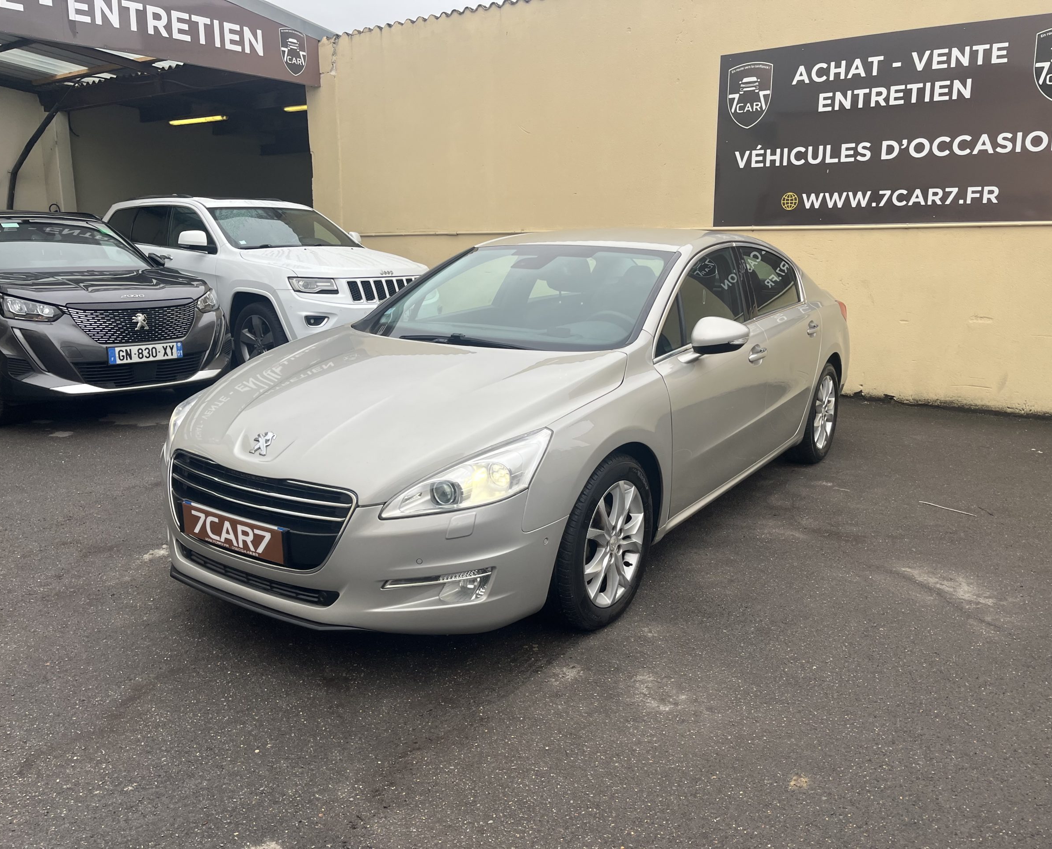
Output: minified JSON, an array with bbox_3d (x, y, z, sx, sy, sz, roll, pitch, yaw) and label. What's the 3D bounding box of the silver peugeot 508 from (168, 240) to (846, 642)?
[{"bbox_3d":[0.378,-0.317,4.650,1.920,1.456,4.790,8,15,33],"label":"silver peugeot 508"}]

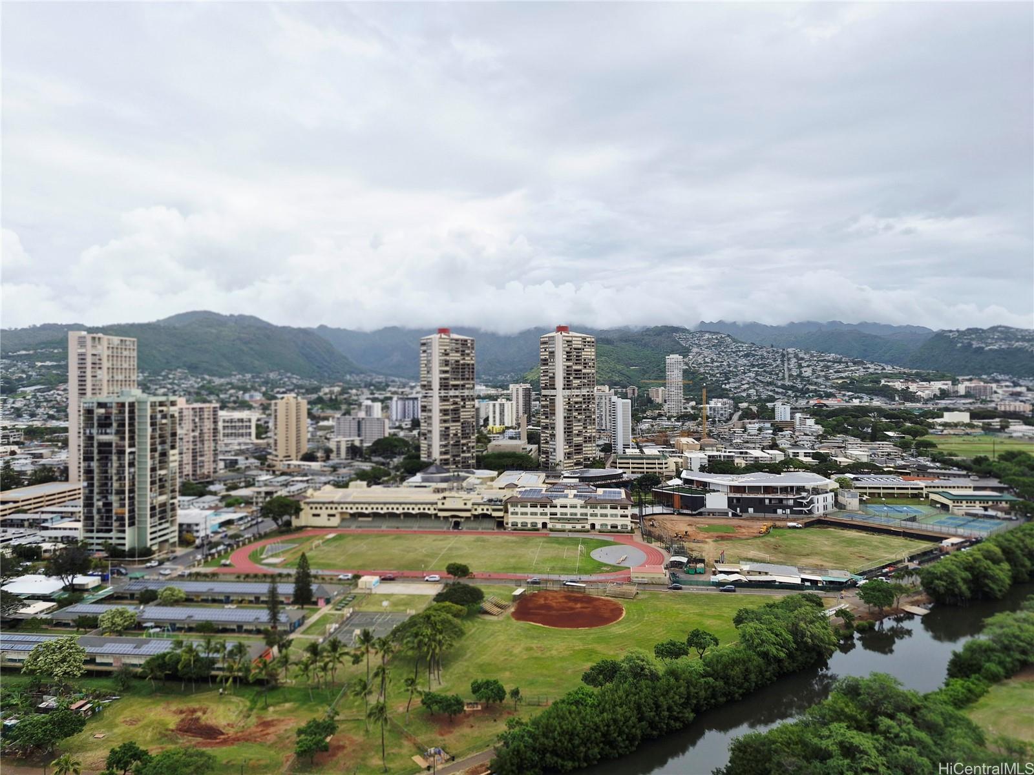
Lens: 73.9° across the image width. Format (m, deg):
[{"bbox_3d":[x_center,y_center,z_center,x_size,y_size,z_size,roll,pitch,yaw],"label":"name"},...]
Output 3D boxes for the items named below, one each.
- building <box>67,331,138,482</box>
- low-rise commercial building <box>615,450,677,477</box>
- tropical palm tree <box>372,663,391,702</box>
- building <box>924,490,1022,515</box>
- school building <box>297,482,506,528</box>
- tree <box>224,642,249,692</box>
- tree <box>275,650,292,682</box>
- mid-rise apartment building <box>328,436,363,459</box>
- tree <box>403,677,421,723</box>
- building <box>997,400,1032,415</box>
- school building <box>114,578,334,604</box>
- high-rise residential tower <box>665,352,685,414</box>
[{"bbox_3d":[-273.470,16.550,454.410,15.500,105.000,38.000,0,0,17],"label":"building"},{"bbox_3d":[96.100,58.000,516.830,42.000,19.000,34.000,0,0,5],"label":"low-rise commercial building"},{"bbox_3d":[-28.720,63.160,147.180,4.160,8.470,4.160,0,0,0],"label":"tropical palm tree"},{"bbox_3d":[250.090,62.060,378.830,36.000,9.000,29.000,0,0,5],"label":"building"},{"bbox_3d":[-54.750,59.620,347.830,102.000,16.500,35.000,0,0,5],"label":"school building"},{"bbox_3d":[-60.976,60.844,150.102,5.470,11.030,5.470,0,0,6],"label":"tree"},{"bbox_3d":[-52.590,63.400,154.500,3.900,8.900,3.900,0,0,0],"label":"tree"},{"bbox_3d":[-158.410,57.110,637.000,28.000,22.090,14.000,0,0,-43],"label":"mid-rise apartment building"},{"bbox_3d":[-20.840,62.660,137.530,3.560,9.370,3.560,0,0,0],"label":"tree"},{"bbox_3d":[847.407,35.079,1170.000,24.000,20.000,42.000,0,0,-35],"label":"building"},{"bbox_3d":[-90.720,64.350,216.747,68.500,5.000,12.000,0,0,5],"label":"school building"},{"bbox_3d":[265.222,-2.716,1155.000,27.000,104.000,25.000,0,0,5],"label":"high-rise residential tower"}]

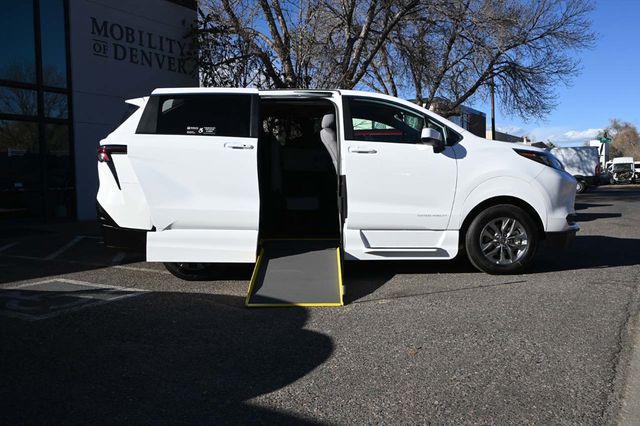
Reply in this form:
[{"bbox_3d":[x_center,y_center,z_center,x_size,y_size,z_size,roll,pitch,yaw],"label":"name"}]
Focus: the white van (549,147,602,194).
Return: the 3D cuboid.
[{"bbox_3d":[12.918,-2.507,31.940,5.600,2.550,2.050,1,4,23],"label":"white van"}]

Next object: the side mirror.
[{"bbox_3d":[1.095,-0.702,5.335,0.190,0.220,0.250,-1,4,0],"label":"side mirror"}]

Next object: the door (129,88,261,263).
[{"bbox_3d":[-1.206,-0.367,5.366,1.250,1.650,0.200,-1,4,0],"label":"door"}]

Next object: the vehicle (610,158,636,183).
[{"bbox_3d":[28.279,-3.976,51.341,2.020,2.520,5.600,2,5,30],"label":"vehicle"}]

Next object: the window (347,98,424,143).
[{"bbox_3d":[0.644,-0.923,5.470,0.765,0.430,0.120,-1,4,0],"label":"window"}]

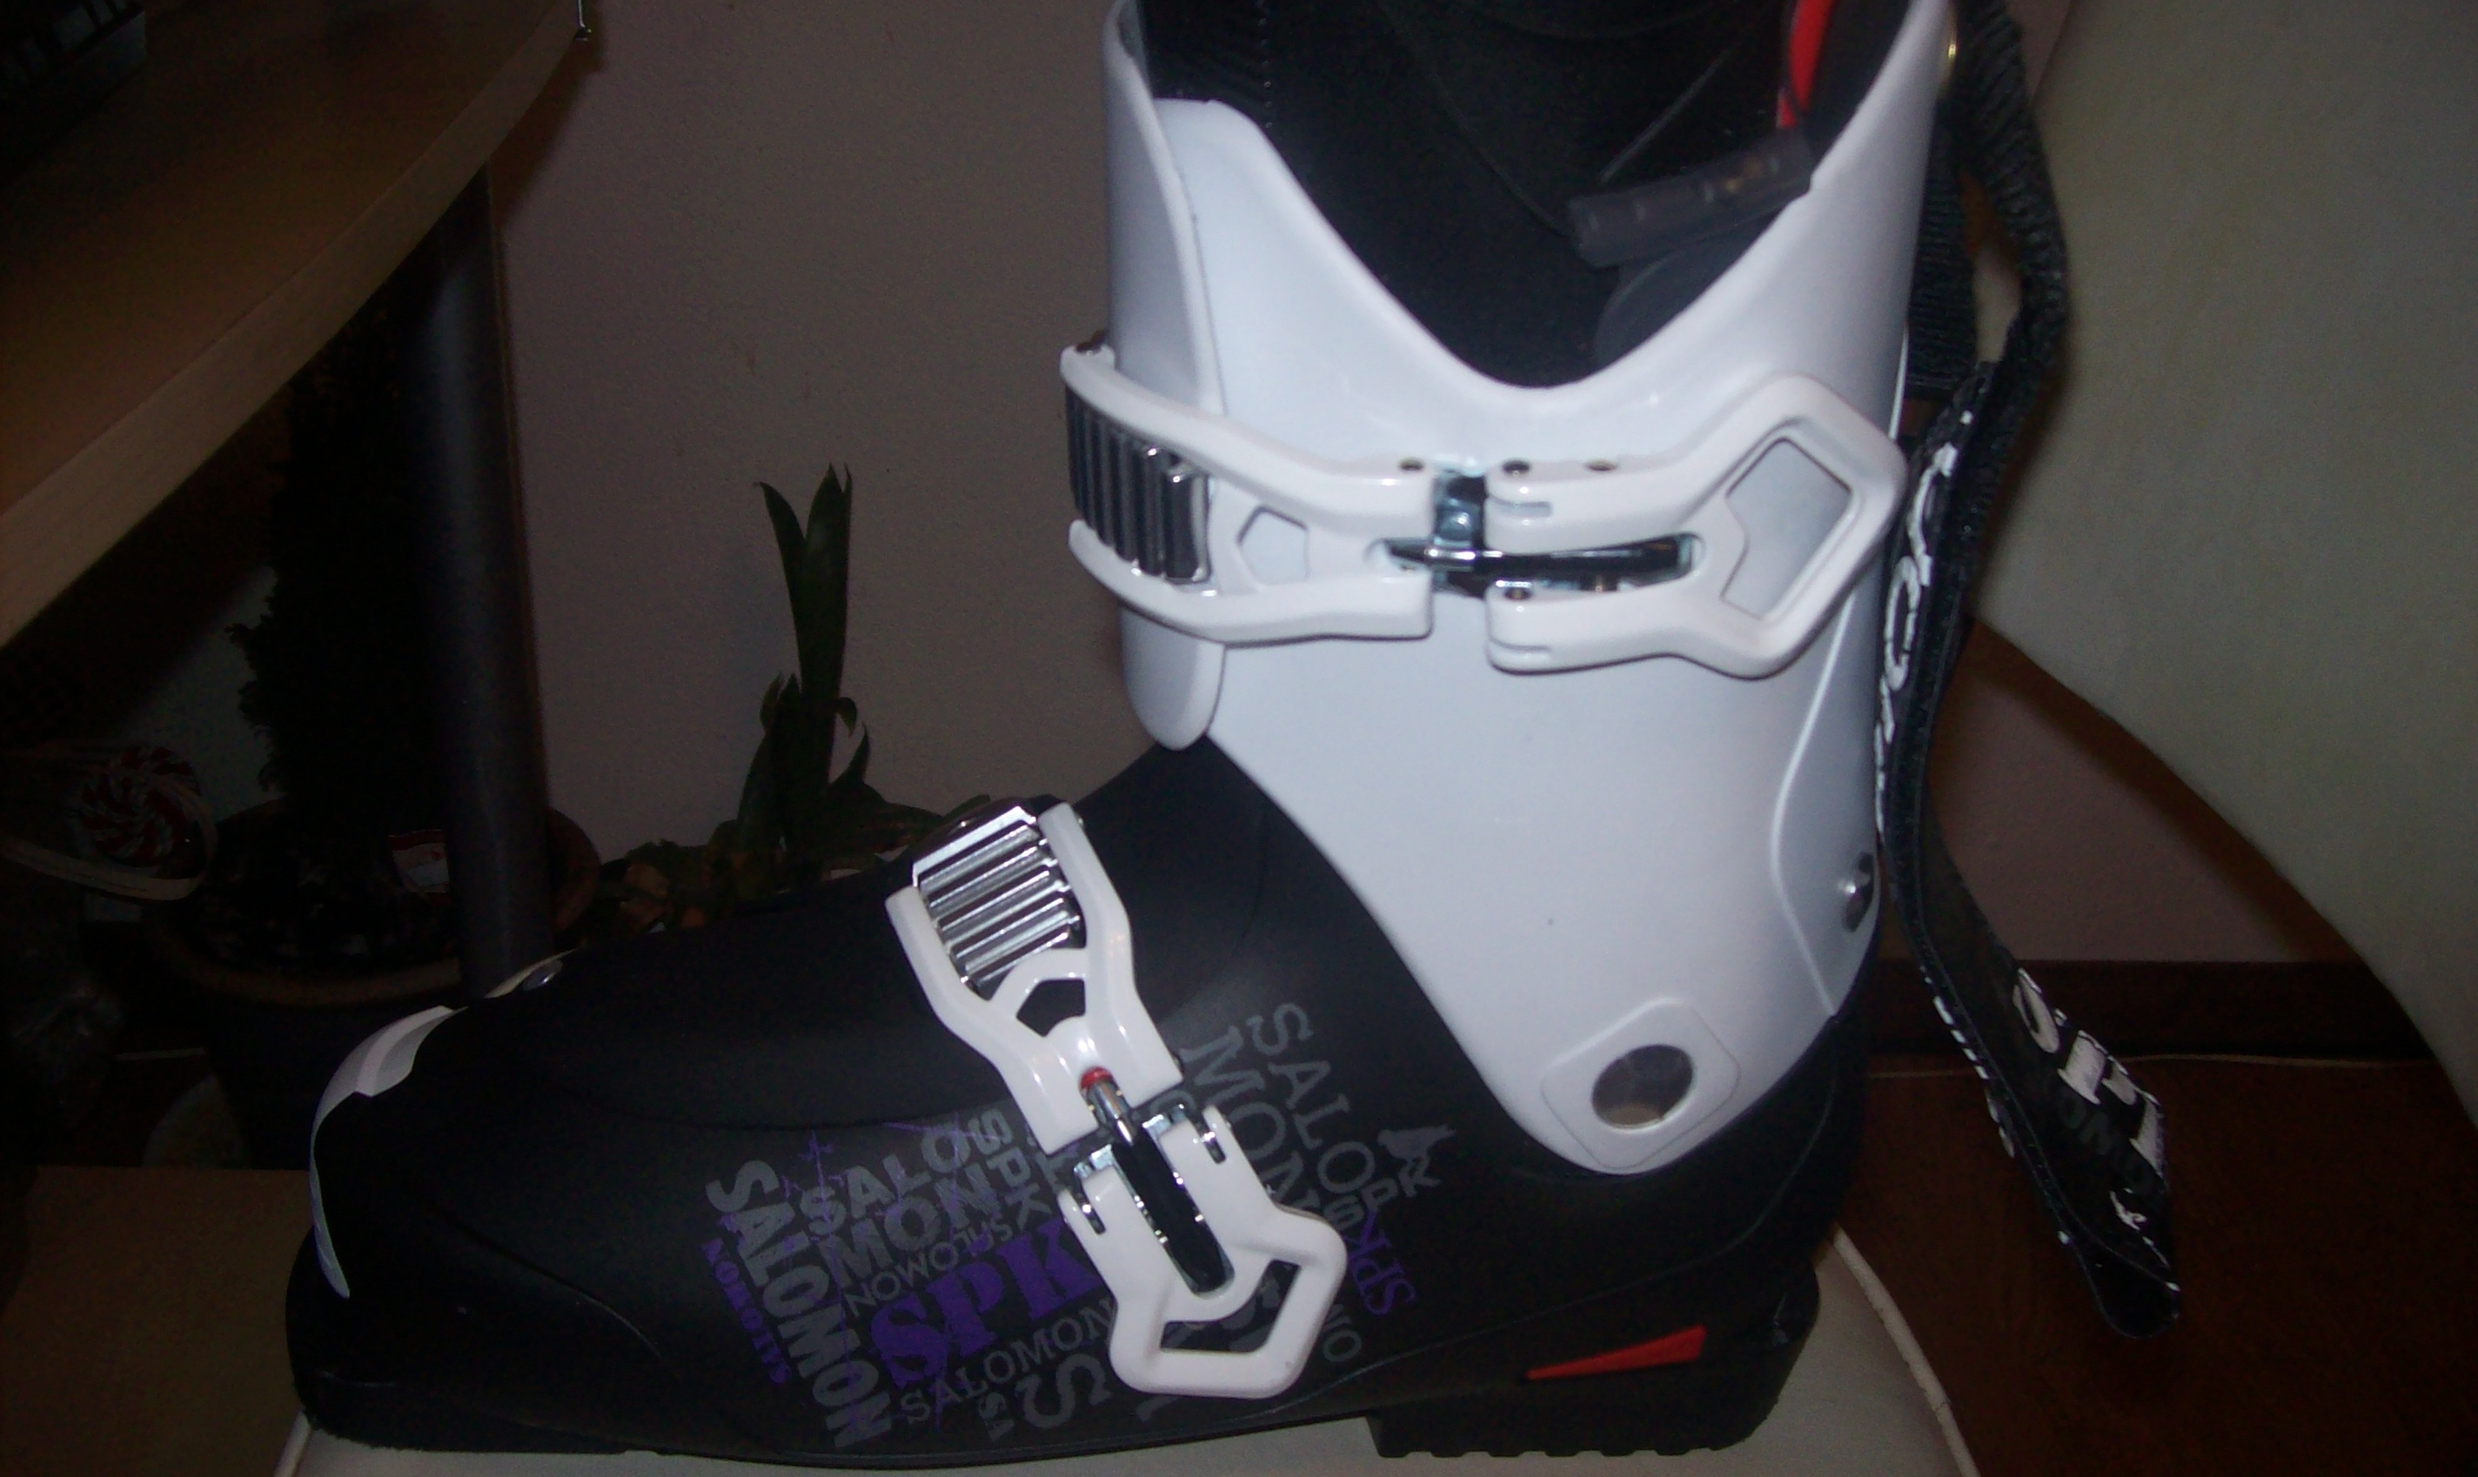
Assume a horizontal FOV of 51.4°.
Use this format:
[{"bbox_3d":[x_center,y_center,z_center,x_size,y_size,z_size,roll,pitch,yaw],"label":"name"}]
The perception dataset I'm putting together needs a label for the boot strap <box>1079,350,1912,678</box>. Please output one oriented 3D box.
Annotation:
[{"bbox_3d":[0.041,-0.040,0.445,0.148,0.055,0.078,1,22,0],"label":"boot strap"}]

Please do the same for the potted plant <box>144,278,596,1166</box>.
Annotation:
[{"bbox_3d":[-0.448,-0.003,1.330,0.240,0.590,0.240,1,22,0],"label":"potted plant"}]

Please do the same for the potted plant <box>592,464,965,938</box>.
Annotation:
[{"bbox_3d":[-0.233,0.050,1.424,0.210,0.430,0.200,1,22,0],"label":"potted plant"}]

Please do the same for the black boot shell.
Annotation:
[{"bbox_3d":[-0.038,0.062,0.518,0.326,0.148,0.115,1,22,-2],"label":"black boot shell"}]

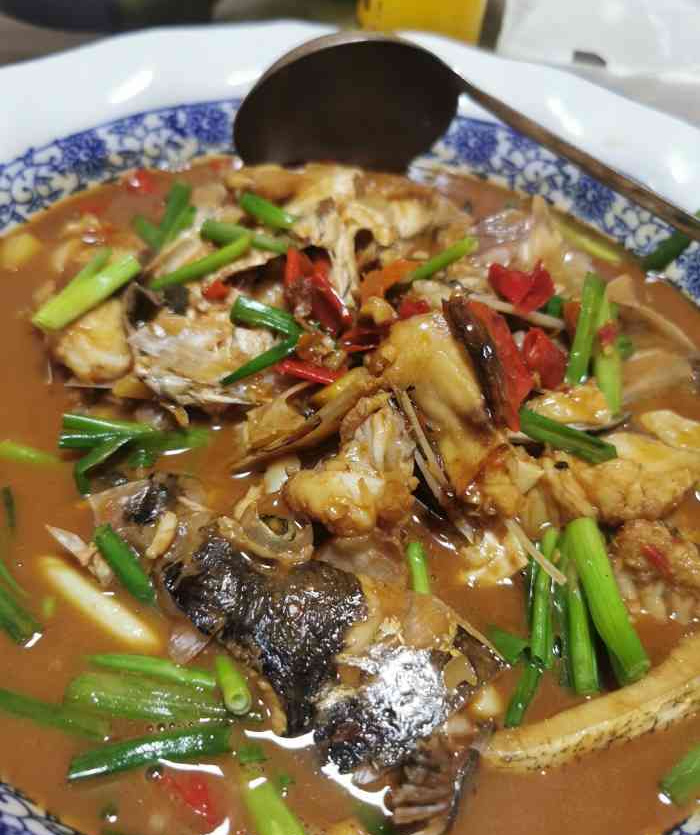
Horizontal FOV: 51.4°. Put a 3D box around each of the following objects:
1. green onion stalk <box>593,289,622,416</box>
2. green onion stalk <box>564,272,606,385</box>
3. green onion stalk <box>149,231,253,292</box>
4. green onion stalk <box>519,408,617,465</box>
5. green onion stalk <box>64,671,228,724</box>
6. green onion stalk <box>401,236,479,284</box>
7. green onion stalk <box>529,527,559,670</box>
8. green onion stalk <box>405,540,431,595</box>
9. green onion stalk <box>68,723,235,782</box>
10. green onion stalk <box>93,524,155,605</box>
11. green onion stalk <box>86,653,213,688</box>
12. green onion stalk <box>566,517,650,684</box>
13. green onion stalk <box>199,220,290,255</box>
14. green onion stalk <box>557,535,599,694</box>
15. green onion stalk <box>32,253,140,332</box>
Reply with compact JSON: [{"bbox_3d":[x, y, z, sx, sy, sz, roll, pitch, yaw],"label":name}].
[{"bbox_3d":[0.094,-0.025,0.263,0.008,0.007,0.055,9,59,-1],"label":"green onion stalk"},{"bbox_3d":[0.080,-0.031,0.250,0.006,0.006,0.048,16,60,5],"label":"green onion stalk"},{"bbox_3d":[-0.051,-0.054,0.251,0.042,0.005,0.005,-35,63,-30],"label":"green onion stalk"},{"bbox_3d":[0.065,0.006,0.218,0.027,0.005,0.007,25,52,7],"label":"green onion stalk"},{"bbox_3d":[-0.048,0.068,0.174,0.038,0.006,0.009,7,51,-2],"label":"green onion stalk"},{"bbox_3d":[0.033,-0.056,0.260,0.039,0.005,0.005,-34,63,-29],"label":"green onion stalk"},{"bbox_3d":[0.056,0.051,0.208,0.006,0.005,0.042,13,56,3],"label":"green onion stalk"},{"bbox_3d":[0.020,0.043,0.211,0.004,0.004,0.018,-4,60,-12],"label":"green onion stalk"},{"bbox_3d":[-0.047,0.080,0.174,0.037,0.005,0.006,-9,51,-16],"label":"green onion stalk"},{"bbox_3d":[-0.063,0.041,0.204,0.006,0.005,0.029,-27,60,-28],"label":"green onion stalk"},{"bbox_3d":[-0.049,0.062,0.179,0.032,0.004,0.004,11,51,1],"label":"green onion stalk"},{"bbox_3d":[0.068,0.047,0.192,0.008,0.008,0.040,-9,69,-15],"label":"green onion stalk"},{"bbox_3d":[-0.041,-0.070,0.283,0.036,0.006,0.007,17,49,6],"label":"green onion stalk"},{"bbox_3d":[0.064,0.054,0.206,0.007,0.006,0.046,7,54,-3],"label":"green onion stalk"},{"bbox_3d":[-0.095,-0.046,0.264,0.010,0.009,0.043,36,58,21],"label":"green onion stalk"}]

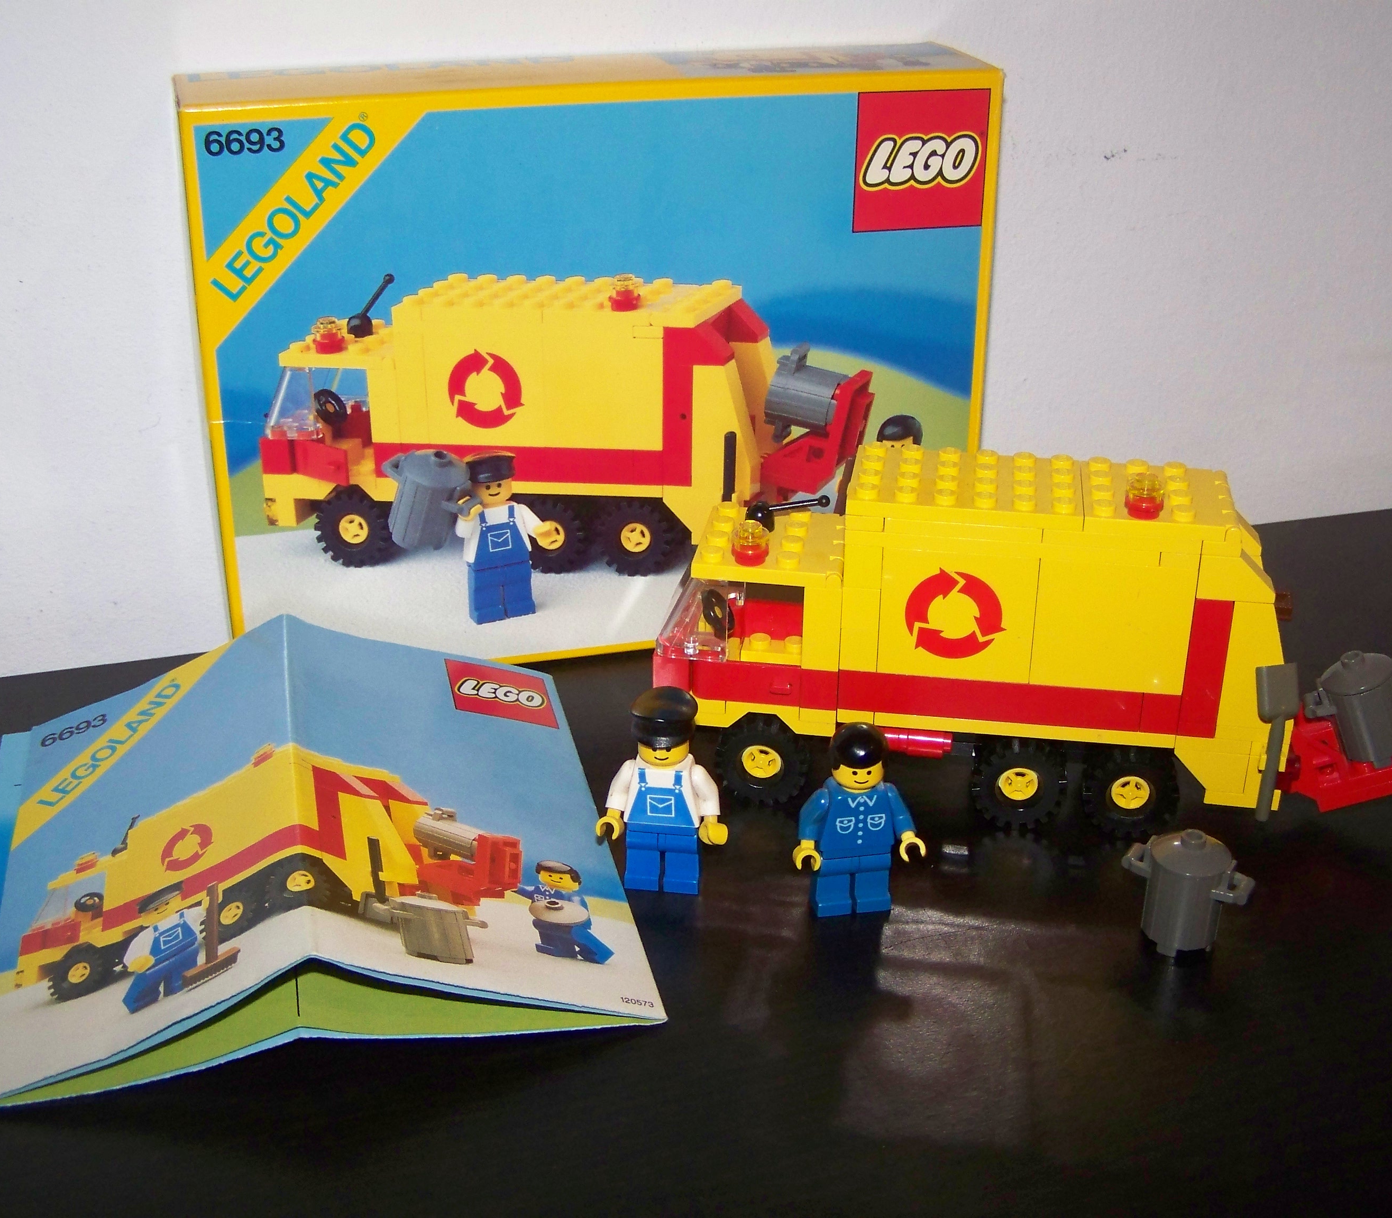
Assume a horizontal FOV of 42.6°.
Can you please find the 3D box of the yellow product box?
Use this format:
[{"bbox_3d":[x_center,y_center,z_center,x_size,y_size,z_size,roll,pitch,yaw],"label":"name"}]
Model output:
[{"bbox_3d":[-0.025,-0.063,0.456,0.193,0.143,0.047,-7,26,-15],"label":"yellow product box"}]

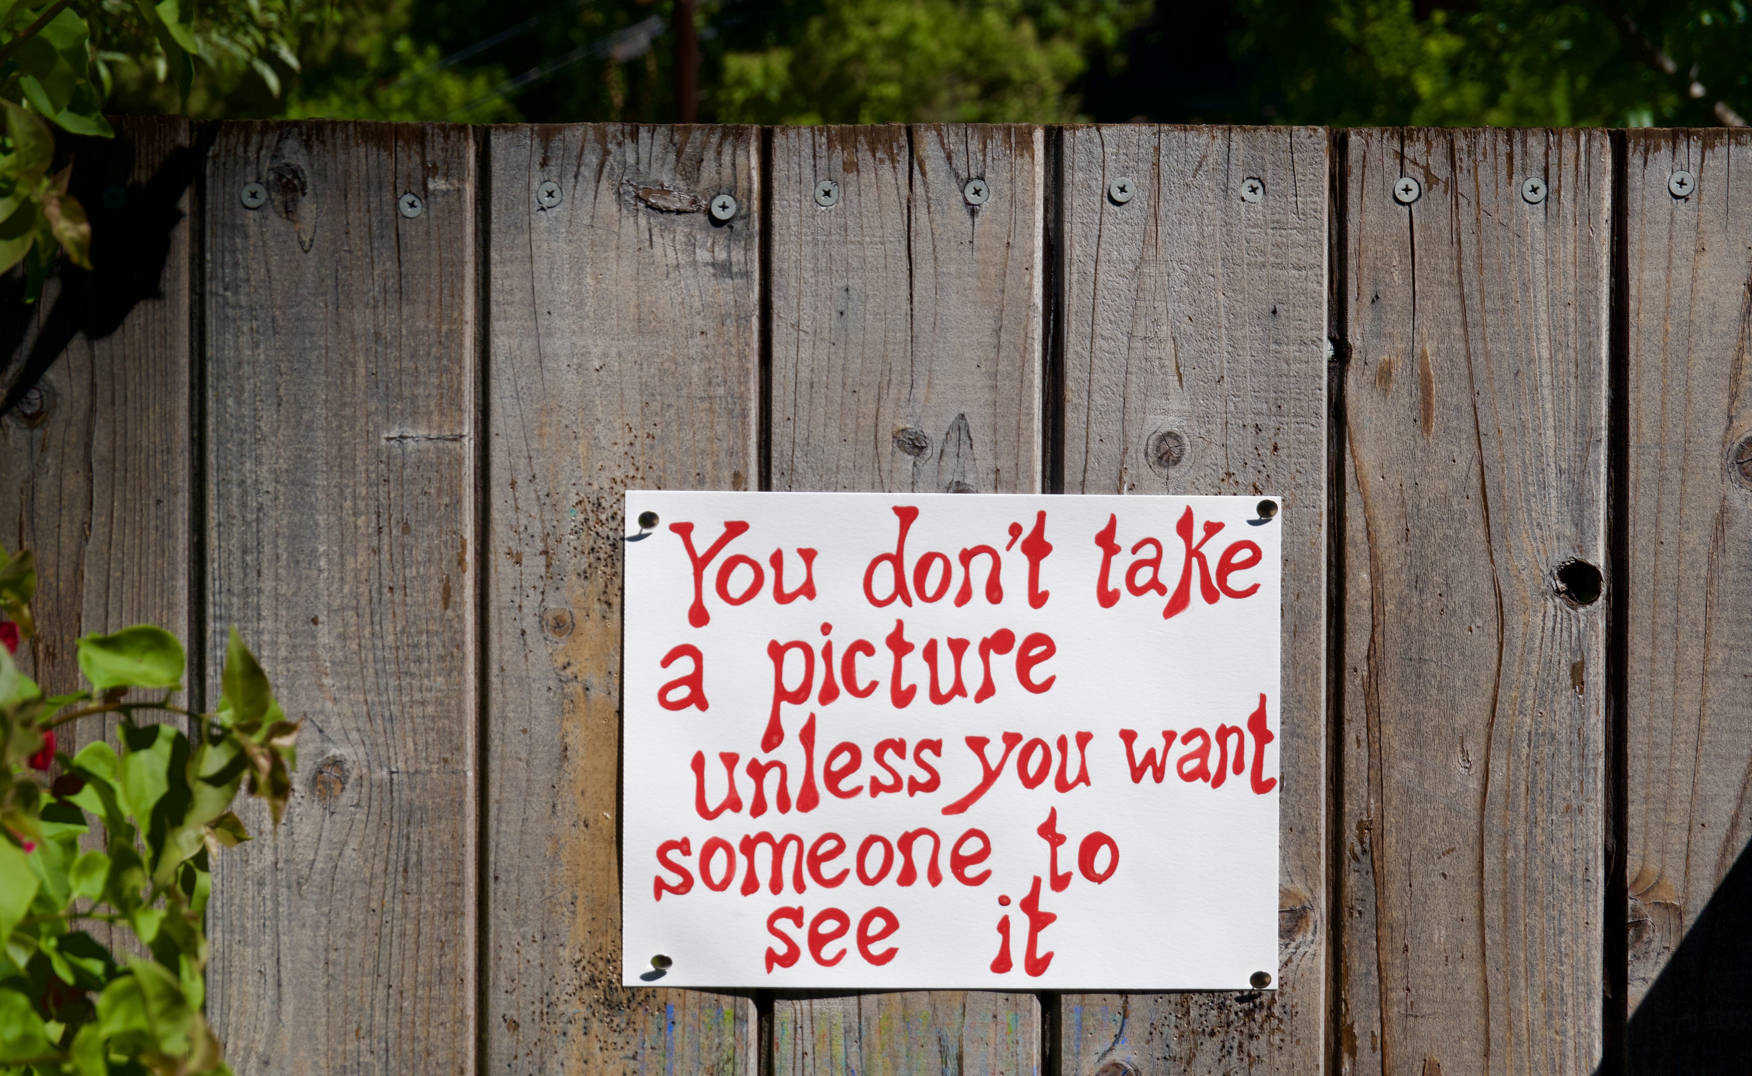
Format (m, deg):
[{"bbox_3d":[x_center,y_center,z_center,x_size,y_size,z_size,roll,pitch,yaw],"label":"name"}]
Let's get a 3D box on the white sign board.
[{"bbox_3d":[0.036,0.095,2.160,0.306,0.231,0.005,0,1,-1],"label":"white sign board"}]

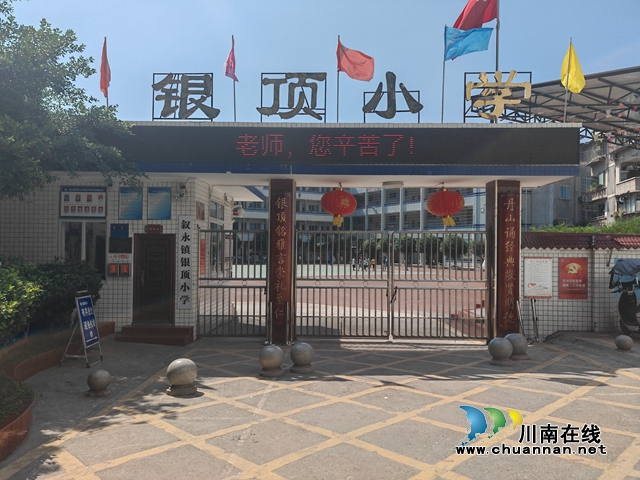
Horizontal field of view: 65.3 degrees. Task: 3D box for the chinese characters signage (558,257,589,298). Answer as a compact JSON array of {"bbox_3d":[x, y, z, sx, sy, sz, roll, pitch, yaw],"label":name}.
[{"bbox_3d":[5.204,0.797,10.250,0.602,0.842,0.020,1,-1,3],"label":"chinese characters signage"}]

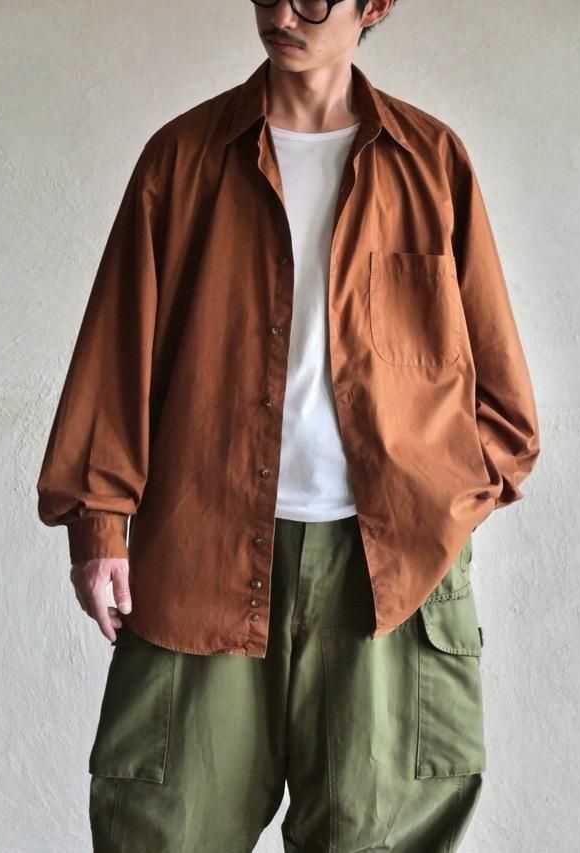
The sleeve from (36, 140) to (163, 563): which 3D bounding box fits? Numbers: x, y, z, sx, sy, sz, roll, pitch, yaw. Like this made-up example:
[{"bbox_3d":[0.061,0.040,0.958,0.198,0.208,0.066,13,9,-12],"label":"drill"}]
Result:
[{"bbox_3d":[-0.271,-0.113,3.690,0.168,0.640,0.200,7,-2,0],"label":"sleeve"}]

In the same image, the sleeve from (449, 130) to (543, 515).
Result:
[{"bbox_3d":[0.303,-0.150,3.690,0.155,0.590,0.210,-6,-1,-3],"label":"sleeve"}]

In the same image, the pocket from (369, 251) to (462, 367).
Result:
[{"bbox_3d":[0.183,-0.172,3.600,0.140,0.168,0.022,0,2,-11],"label":"pocket"}]

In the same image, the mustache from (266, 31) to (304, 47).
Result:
[{"bbox_3d":[-0.008,-0.568,3.610,0.064,0.018,0.020,17,13,24],"label":"mustache"}]

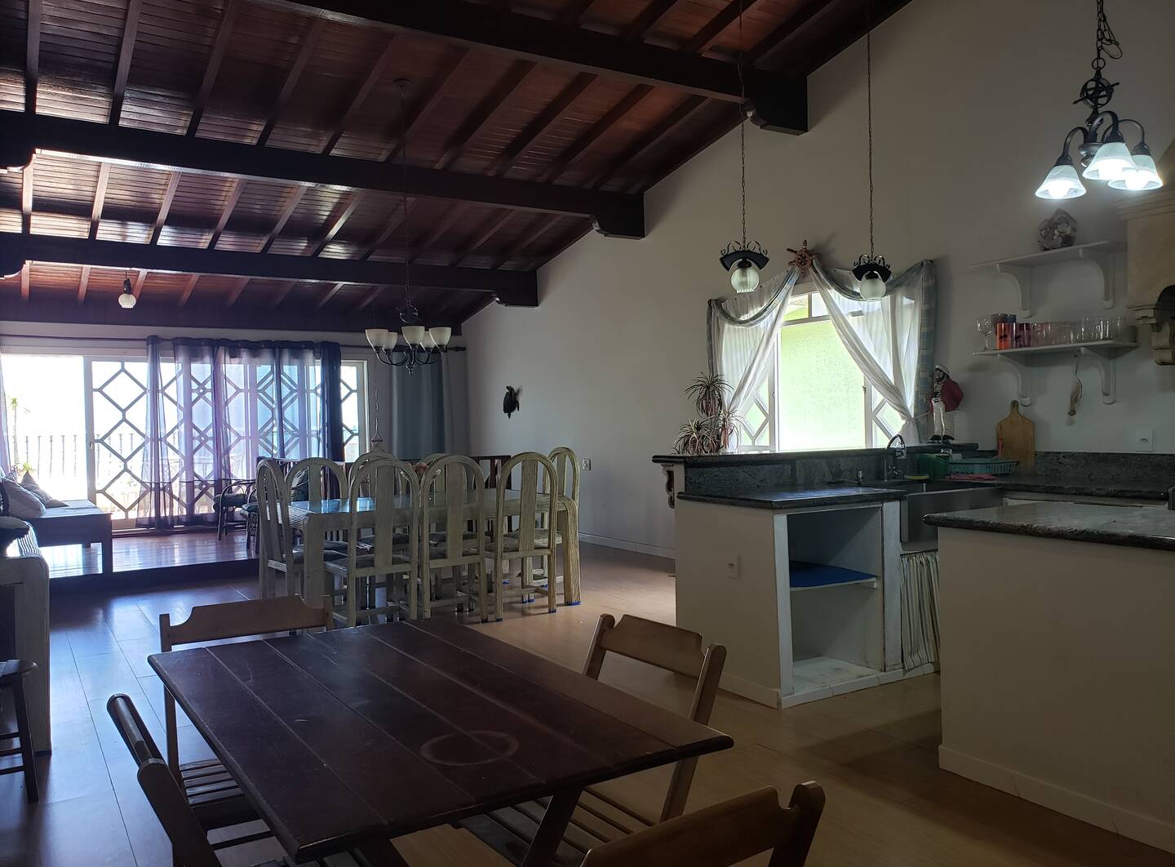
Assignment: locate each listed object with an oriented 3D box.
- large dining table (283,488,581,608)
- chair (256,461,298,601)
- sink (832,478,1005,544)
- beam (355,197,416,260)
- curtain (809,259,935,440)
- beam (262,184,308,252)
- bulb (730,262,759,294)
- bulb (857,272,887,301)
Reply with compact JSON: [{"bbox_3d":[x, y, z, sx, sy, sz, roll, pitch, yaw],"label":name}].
[{"bbox_3d":[-1.158,0.841,6.160,1.880,0.750,1.080,-2,1,-30],"label":"large dining table"},{"bbox_3d":[-1.830,0.702,5.706,0.554,1.088,0.473,-2,1,-33],"label":"chair"},{"bbox_3d":[1.740,0.396,4.656,0.735,0.222,0.503,-2,1,-30],"label":"sink"},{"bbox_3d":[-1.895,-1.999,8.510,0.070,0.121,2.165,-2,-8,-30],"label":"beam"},{"bbox_3d":[1.926,-0.582,6.114,0.120,1.420,1.080,-2,1,-30],"label":"curtain"},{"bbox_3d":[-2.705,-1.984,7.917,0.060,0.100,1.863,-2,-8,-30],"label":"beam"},{"bbox_3d":[0.814,-0.804,4.575,0.148,0.155,0.148,-1,1,0],"label":"bulb"},{"bbox_3d":[1.647,-0.849,5.101,0.155,0.165,0.155,-2,1,-30],"label":"bulb"}]

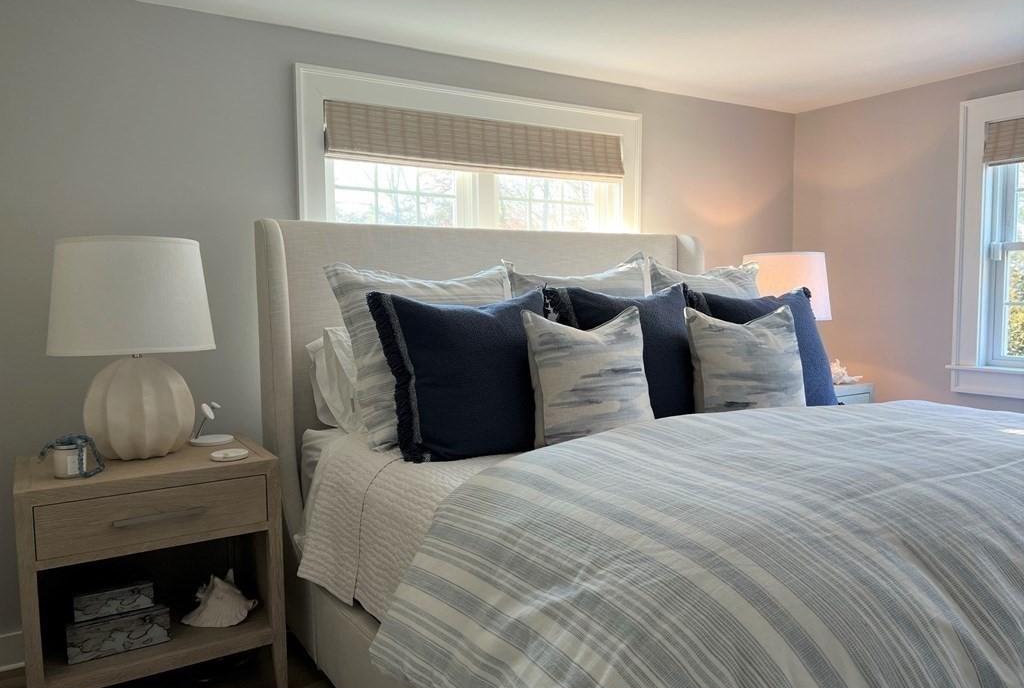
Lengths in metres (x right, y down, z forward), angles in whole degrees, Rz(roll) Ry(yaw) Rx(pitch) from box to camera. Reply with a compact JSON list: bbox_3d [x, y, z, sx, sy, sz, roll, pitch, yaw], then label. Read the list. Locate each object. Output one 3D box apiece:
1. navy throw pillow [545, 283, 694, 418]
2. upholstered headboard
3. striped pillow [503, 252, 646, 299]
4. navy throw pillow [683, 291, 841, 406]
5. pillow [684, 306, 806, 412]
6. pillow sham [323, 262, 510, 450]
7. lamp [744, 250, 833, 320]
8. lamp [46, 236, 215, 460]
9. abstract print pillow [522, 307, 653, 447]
[{"bbox_3d":[0.422,0.038,2.694,0.580,0.540,0.180,-3,-17,-29],"label":"navy throw pillow"},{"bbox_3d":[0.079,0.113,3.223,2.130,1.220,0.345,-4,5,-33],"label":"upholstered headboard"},{"bbox_3d":[0.319,-0.037,2.867,0.660,0.630,0.180,-3,-17,-32],"label":"striped pillow"},{"bbox_3d":[0.976,0.020,2.948,0.580,0.530,0.180,-3,-13,-23],"label":"navy throw pillow"},{"bbox_3d":[0.823,0.076,2.642,0.460,0.440,0.160,-3,-17,-25],"label":"pillow"},{"bbox_3d":[-0.235,0.017,2.537,0.660,0.620,0.180,-3,-19,-31],"label":"pillow sham"},{"bbox_3d":[1.416,-0.135,4.022,0.475,0.676,0.475,-3,5,-32],"label":"lamp"},{"bbox_3d":[-1.146,0.015,2.339,0.455,0.652,0.455,-4,5,-33],"label":"lamp"},{"bbox_3d":[0.247,0.095,2.397,0.460,0.450,0.160,-3,-18,-29],"label":"abstract print pillow"}]

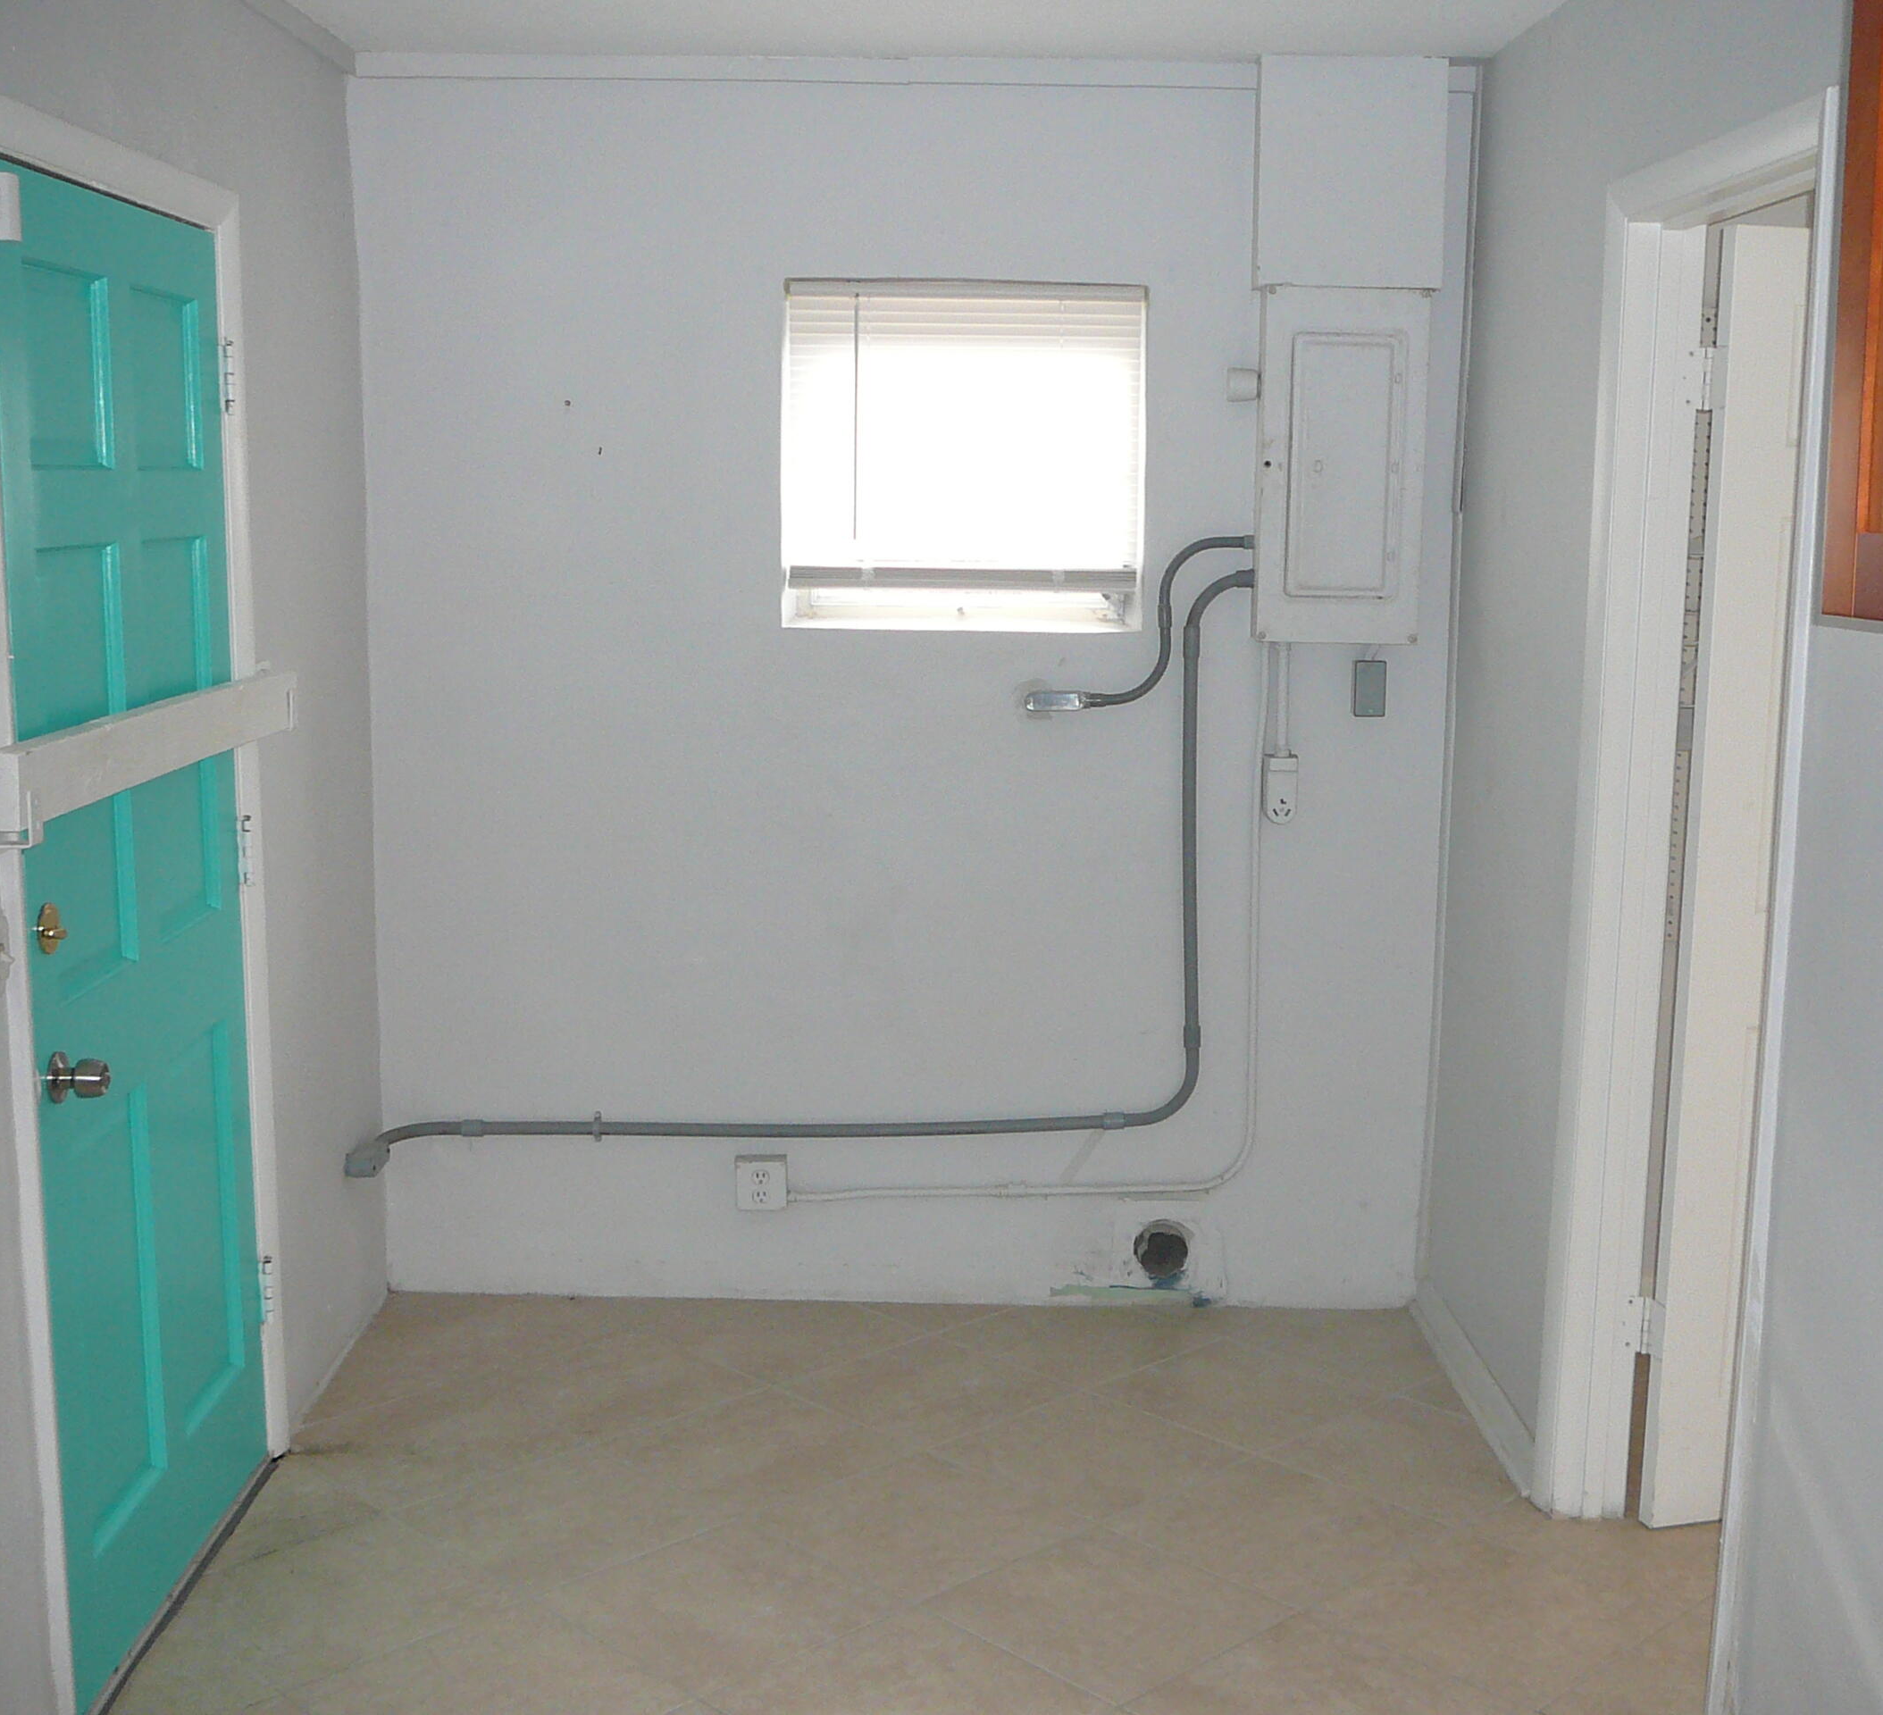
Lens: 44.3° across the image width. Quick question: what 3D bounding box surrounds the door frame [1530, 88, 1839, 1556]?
[{"bbox_3d":[1.063,0.095,3.237,0.130,2.115,0.867,0,10,-1],"label":"door frame"}]

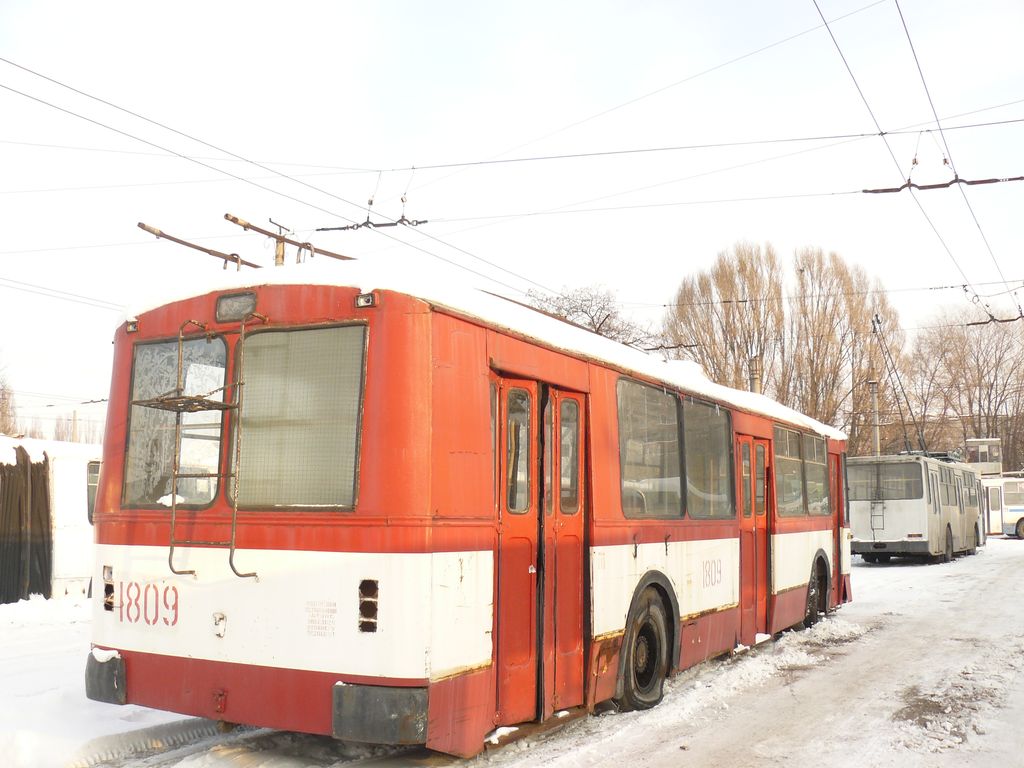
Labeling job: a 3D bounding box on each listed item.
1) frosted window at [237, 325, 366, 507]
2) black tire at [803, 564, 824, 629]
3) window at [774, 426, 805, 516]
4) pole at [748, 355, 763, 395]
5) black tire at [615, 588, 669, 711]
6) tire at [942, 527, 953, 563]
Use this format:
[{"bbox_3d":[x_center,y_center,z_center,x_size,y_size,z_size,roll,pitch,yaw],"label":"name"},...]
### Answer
[{"bbox_3d":[-1.180,0.178,5.864,0.880,1.000,0.060,-2,-9,28],"label":"frosted window"},{"bbox_3d":[3.789,2.674,13.617,0.280,0.980,1.000,-1,-7,20],"label":"black tire"},{"bbox_3d":[3.241,1.024,12.406,0.060,1.000,1.400,-4,-8,28],"label":"window"},{"bbox_3d":[8.413,2.463,36.615,0.380,6.810,0.380,-2,-7,28],"label":"pole"},{"bbox_3d":[0.976,2.073,8.374,0.280,0.970,1.000,-2,-7,28],"label":"black tire"},{"bbox_3d":[12.430,4.597,30.500,0.280,1.000,1.020,-3,-7,30],"label":"tire"}]

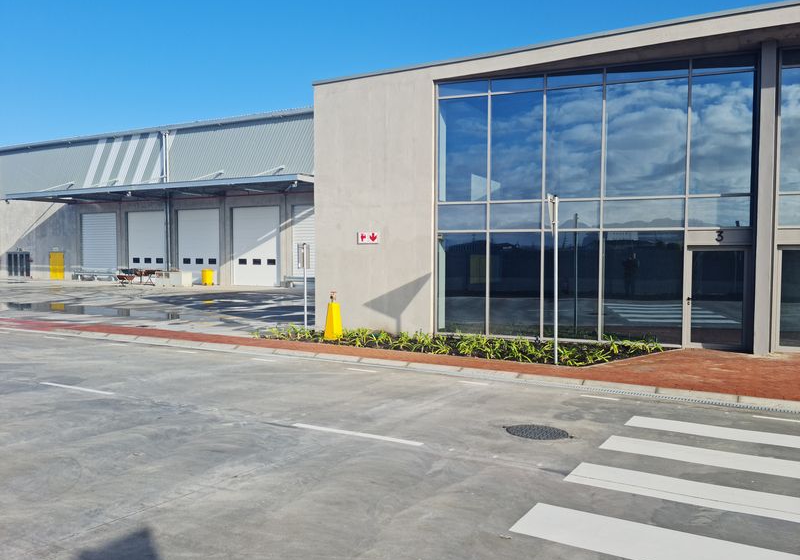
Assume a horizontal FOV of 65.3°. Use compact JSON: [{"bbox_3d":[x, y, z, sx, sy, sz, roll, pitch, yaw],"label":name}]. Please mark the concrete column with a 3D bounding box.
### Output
[{"bbox_3d":[6.889,-1.494,11.733,0.250,5.820,0.300,2,3,30],"label":"concrete column"}]

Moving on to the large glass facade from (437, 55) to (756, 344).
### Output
[{"bbox_3d":[3.840,-1.526,13.178,6.425,5.727,0.200,1,3,20],"label":"large glass facade"}]

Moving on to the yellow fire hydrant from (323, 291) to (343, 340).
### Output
[{"bbox_3d":[-1.487,0.779,13.946,0.310,1.070,0.310,2,3,38],"label":"yellow fire hydrant"}]

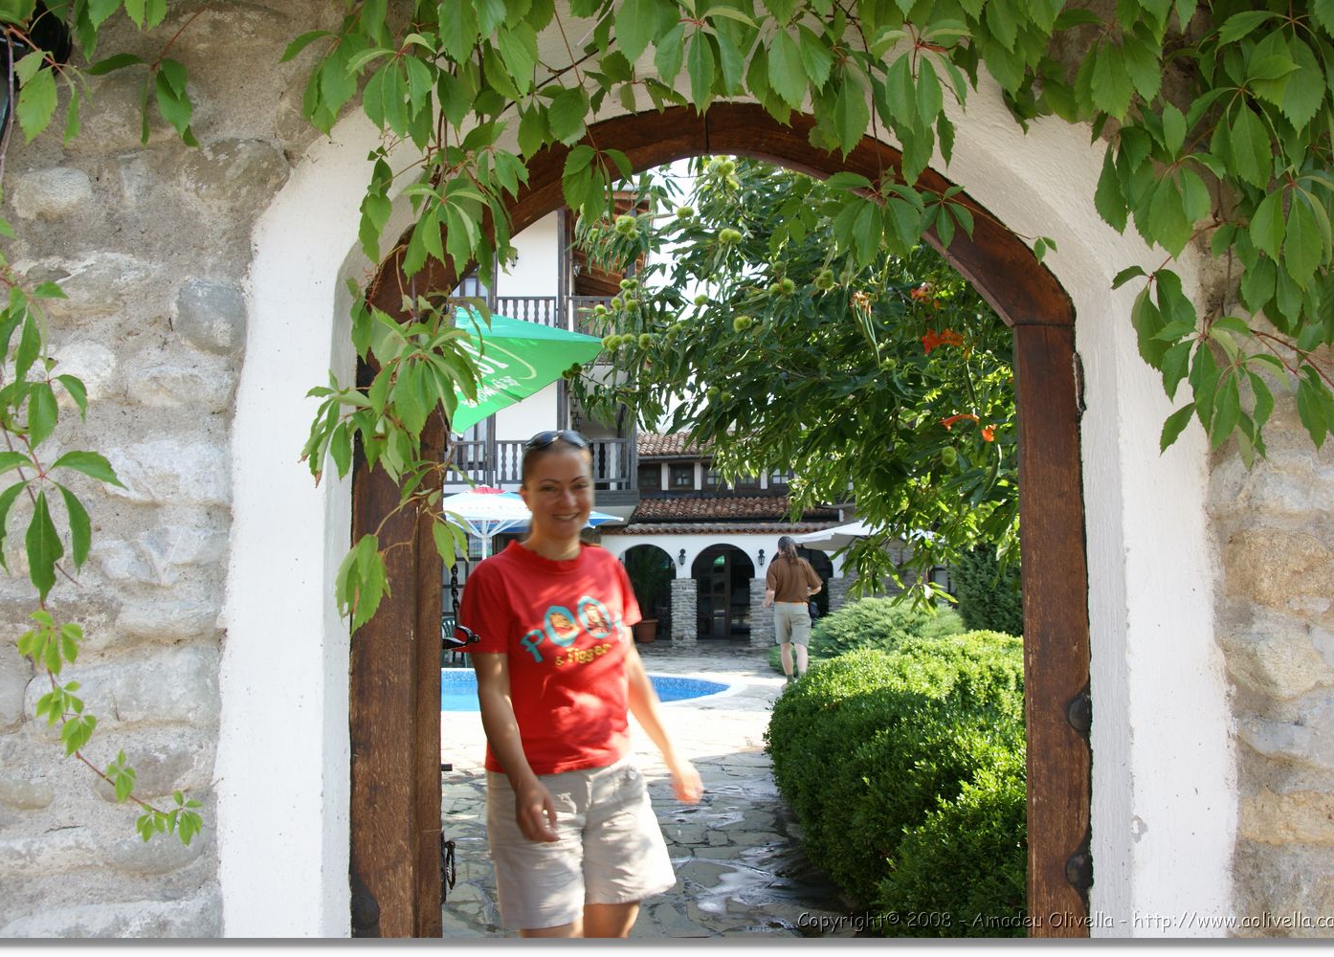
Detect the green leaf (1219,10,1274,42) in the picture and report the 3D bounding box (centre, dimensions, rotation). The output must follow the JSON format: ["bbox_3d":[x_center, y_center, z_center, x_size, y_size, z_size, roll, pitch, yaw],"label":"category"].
[{"bbox_3d":[0.883,-0.689,1.641,0.086,0.051,0.045,0,-5,0],"label":"green leaf"}]

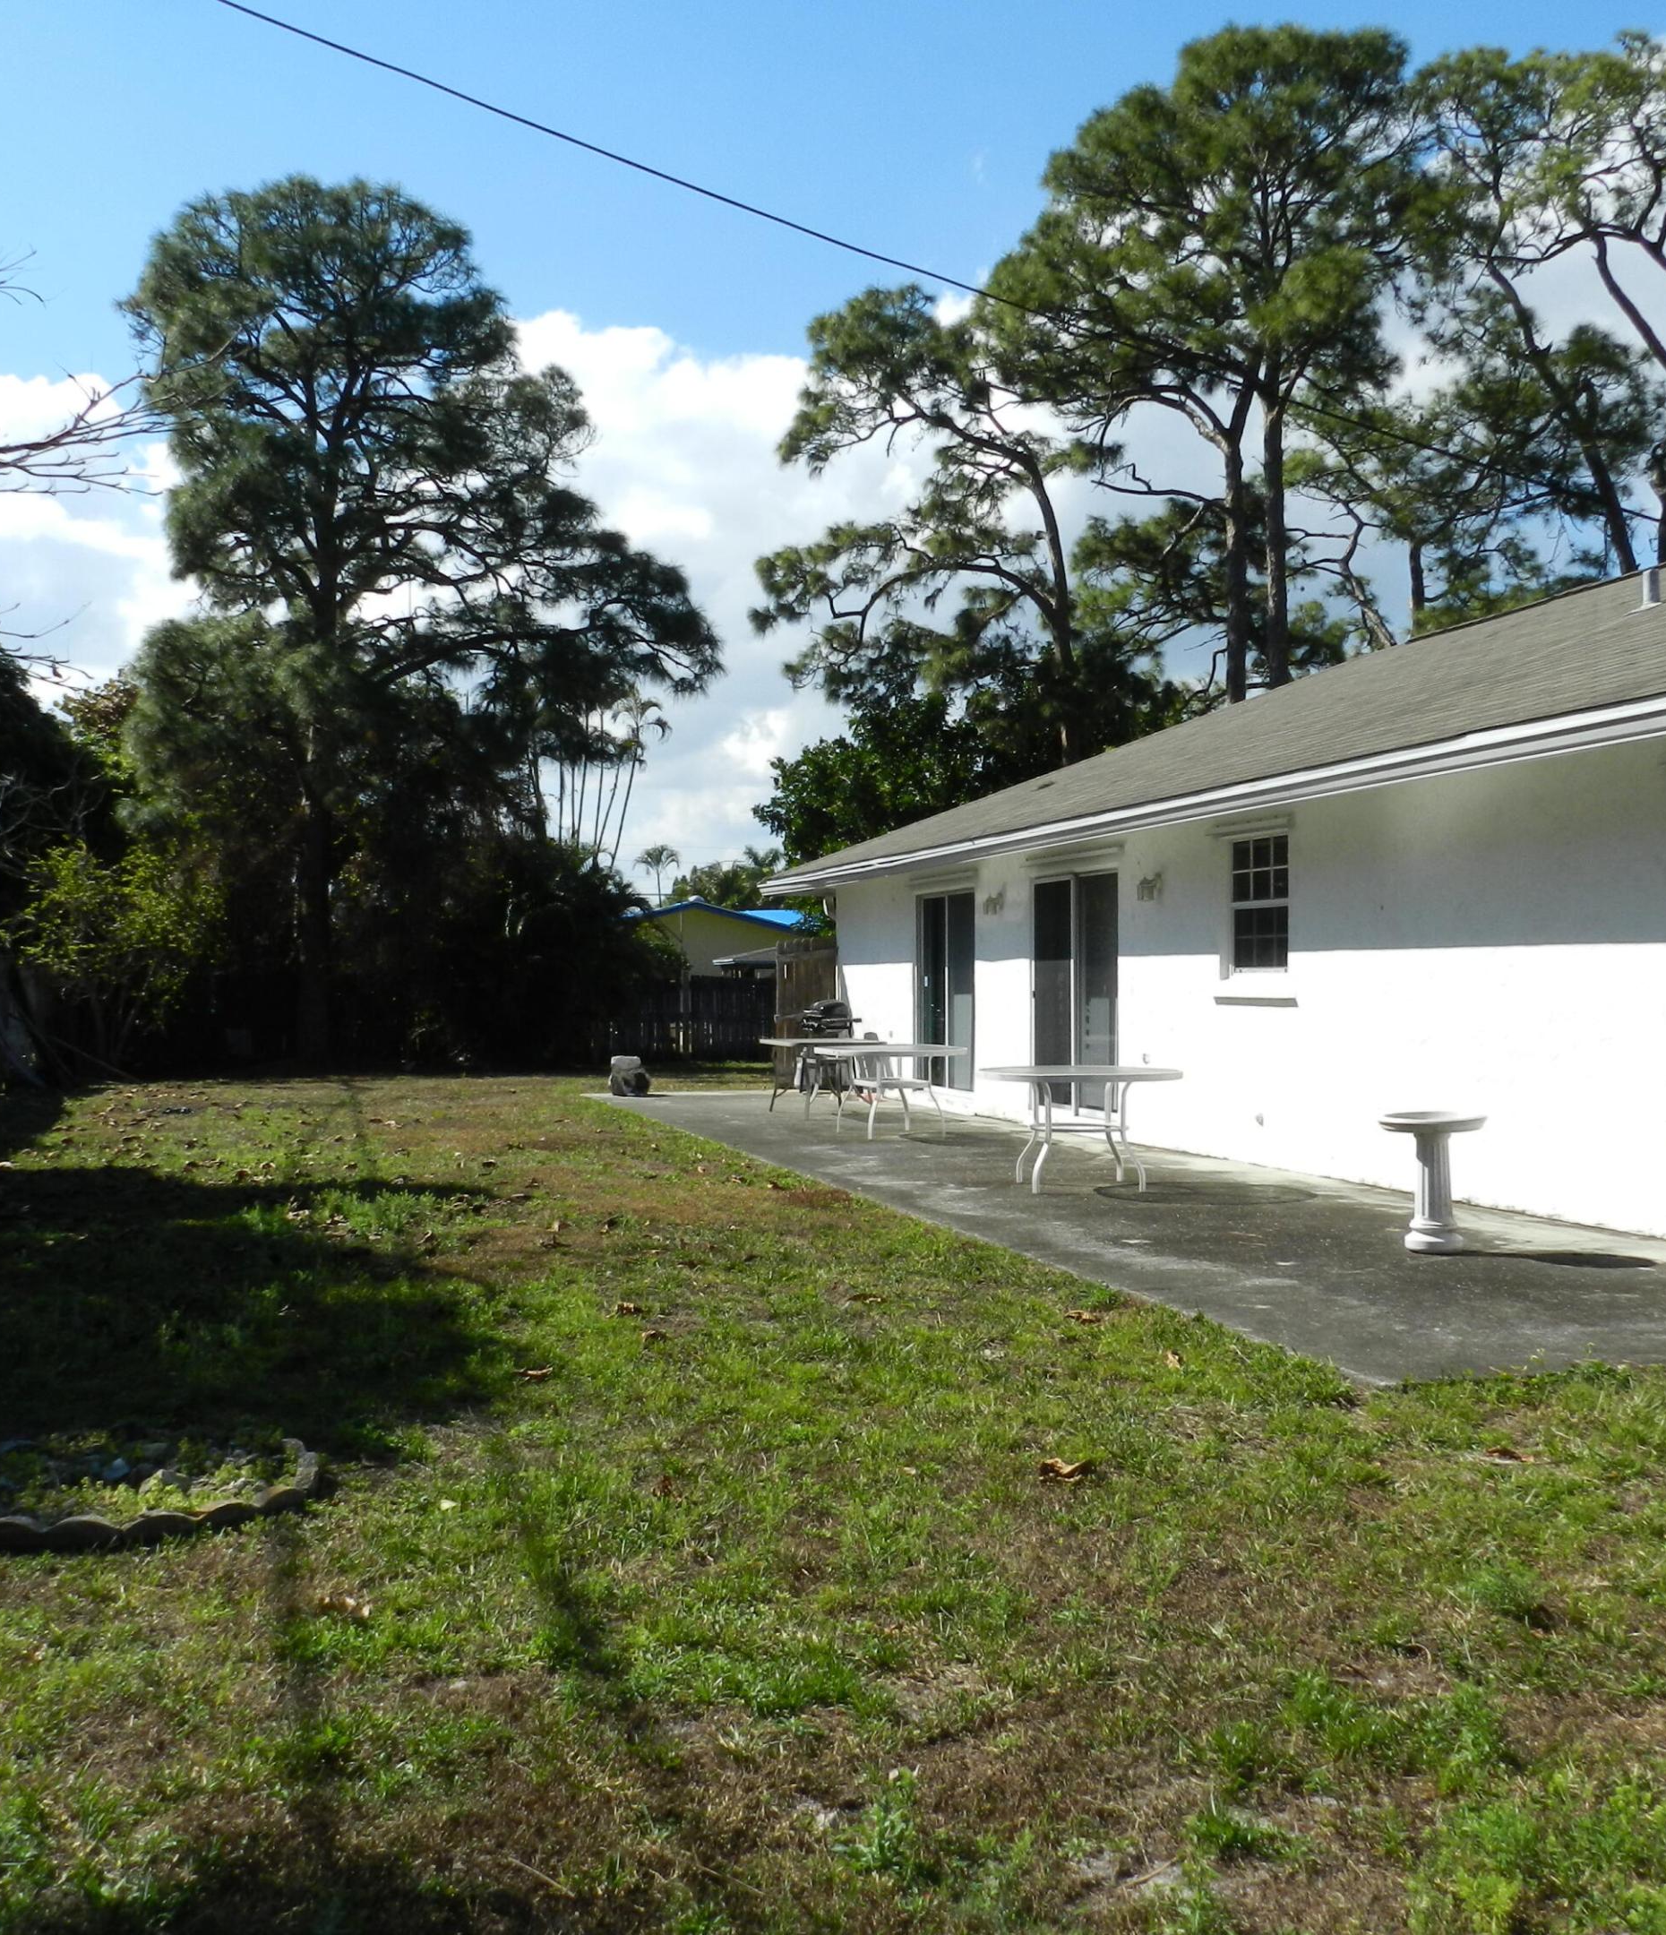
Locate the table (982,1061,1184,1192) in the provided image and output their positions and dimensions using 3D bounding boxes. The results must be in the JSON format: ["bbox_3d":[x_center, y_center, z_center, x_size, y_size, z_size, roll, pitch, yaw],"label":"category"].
[{"bbox_3d":[1.582,1.026,11.831,1.290,0.740,1.290,0,-1,0],"label":"table"}]

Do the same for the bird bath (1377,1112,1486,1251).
[{"bbox_3d":[2.924,1.045,9.061,0.520,0.650,0.520,0,-1,0],"label":"bird bath"}]

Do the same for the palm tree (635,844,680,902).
[{"bbox_3d":[-10.353,-2.455,110.028,2.700,9.700,2.700,0,-1,0],"label":"palm tree"}]

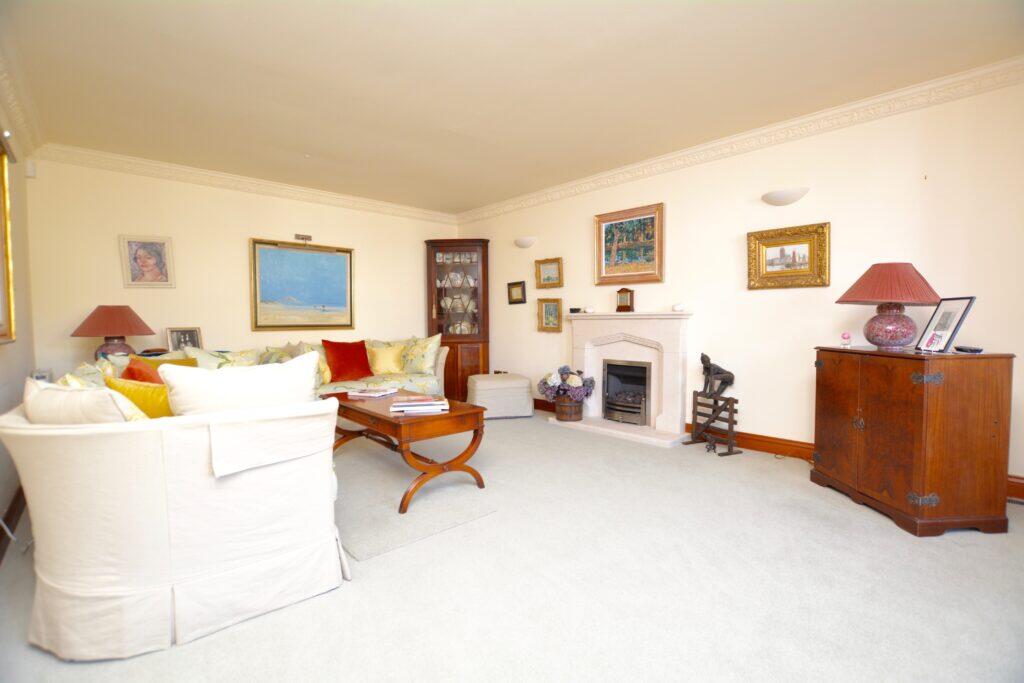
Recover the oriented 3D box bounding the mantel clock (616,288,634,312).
[{"bbox_3d":[1.075,-0.388,4.031,0.141,0.220,0.080,2,3,44],"label":"mantel clock"}]

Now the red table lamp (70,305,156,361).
[{"bbox_3d":[-2.949,0.000,3.150,0.450,0.530,0.450,0,3,0],"label":"red table lamp"}]

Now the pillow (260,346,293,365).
[{"bbox_3d":[-2.160,0.230,3.930,0.410,0.410,0.150,-3,-14,-41],"label":"pillow"}]

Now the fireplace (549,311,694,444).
[{"bbox_3d":[0.984,0.294,4.040,1.360,1.100,0.390,2,3,44],"label":"fireplace"}]

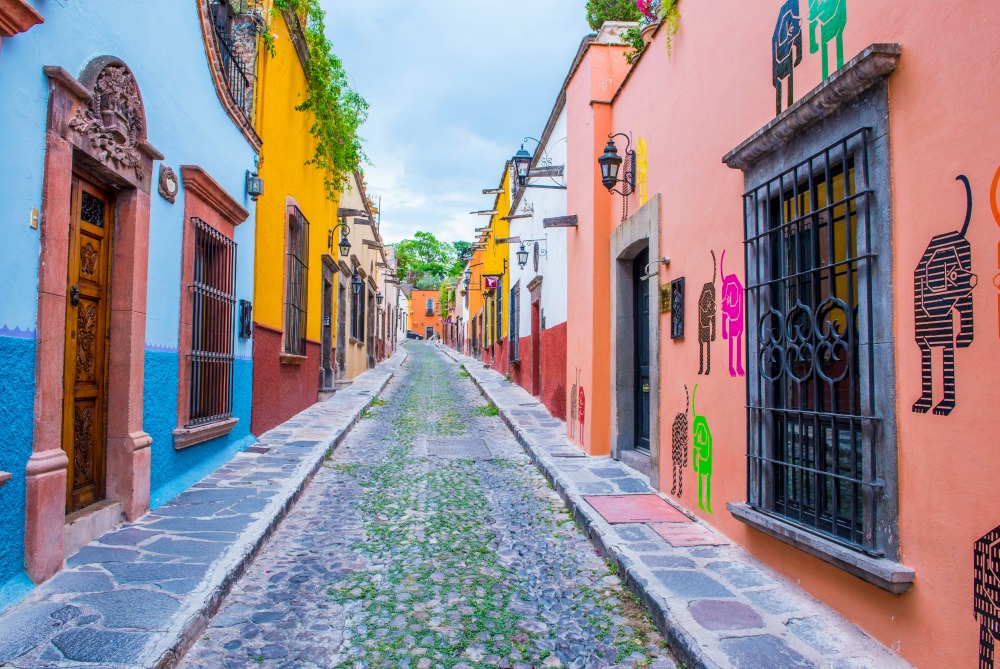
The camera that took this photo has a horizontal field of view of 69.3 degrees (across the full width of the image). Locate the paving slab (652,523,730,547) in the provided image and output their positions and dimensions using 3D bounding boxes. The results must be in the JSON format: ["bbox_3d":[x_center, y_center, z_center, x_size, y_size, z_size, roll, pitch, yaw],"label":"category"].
[{"bbox_3d":[1.381,1.496,5.320,0.426,0.050,0.571,1,0,-5],"label":"paving slab"}]

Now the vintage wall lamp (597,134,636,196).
[{"bbox_3d":[1.271,-1.851,7.845,0.351,0.688,0.250,1,-3,-5],"label":"vintage wall lamp"}]

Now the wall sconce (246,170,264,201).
[{"bbox_3d":[-3.113,-1.887,9.175,0.193,0.391,0.190,1,-3,-7],"label":"wall sconce"}]

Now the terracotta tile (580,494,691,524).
[{"bbox_3d":[1.149,1.496,6.137,0.692,0.050,0.992,1,0,-5],"label":"terracotta tile"}]

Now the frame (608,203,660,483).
[{"bbox_3d":[1.525,0.110,7.812,0.240,2.812,1.864,1,-3,-5],"label":"frame"}]

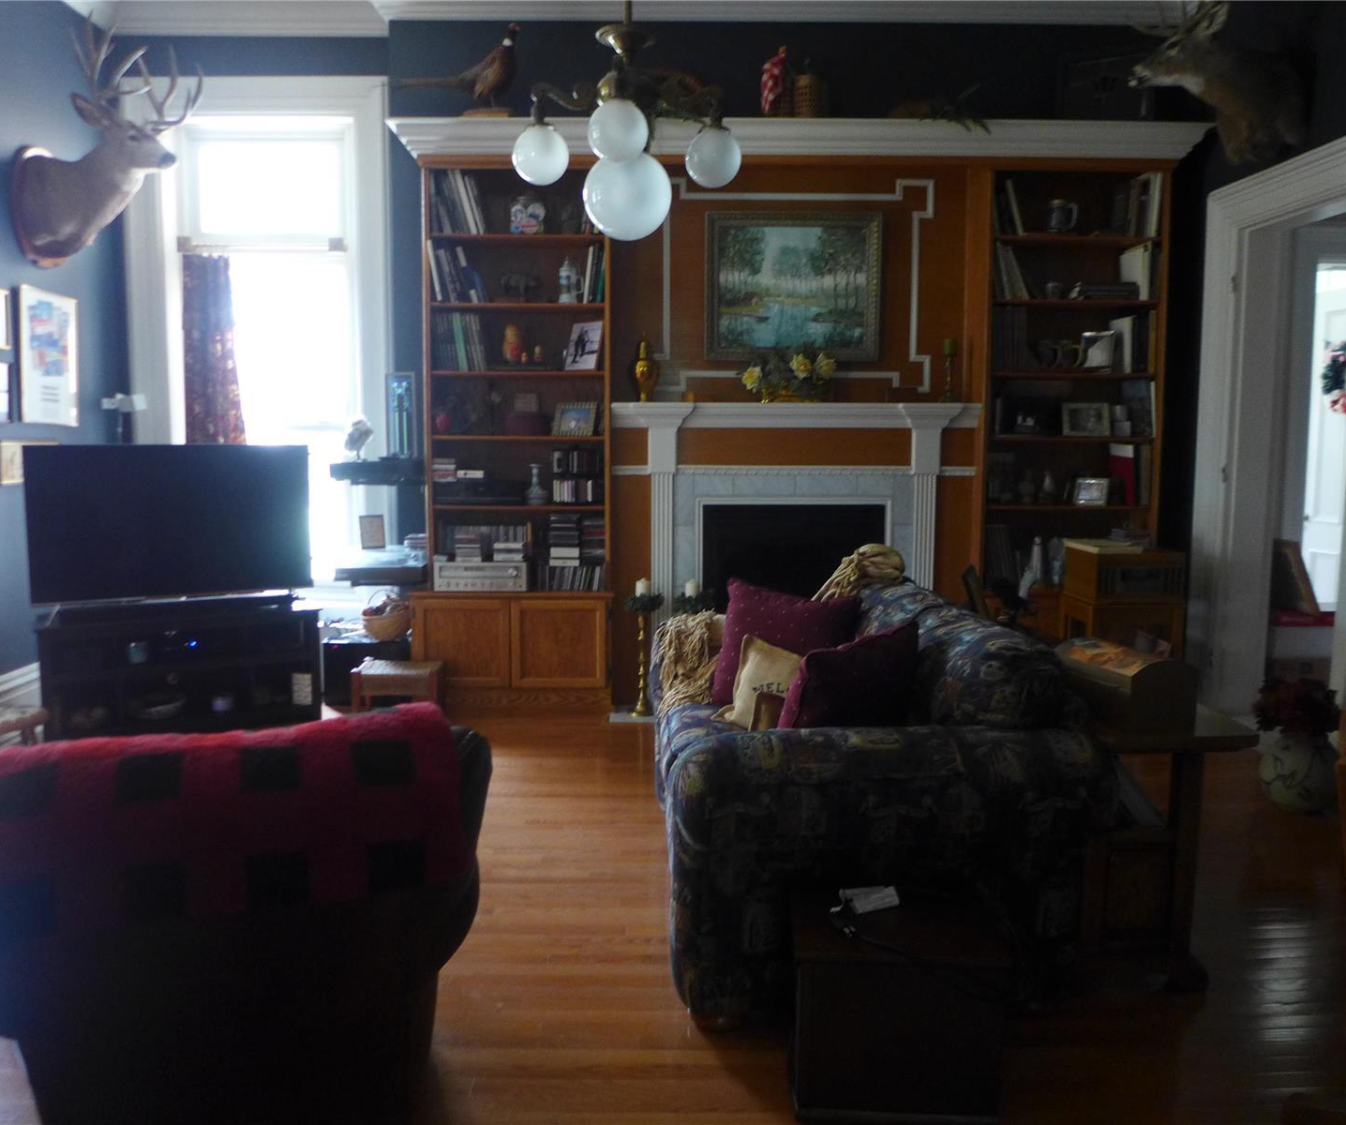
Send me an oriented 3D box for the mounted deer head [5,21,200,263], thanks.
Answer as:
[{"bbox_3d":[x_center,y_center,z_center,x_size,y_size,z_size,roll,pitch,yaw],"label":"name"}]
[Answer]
[{"bbox_3d":[-2.463,-1.775,4.457,0.630,0.963,0.530,-1,6,-10],"label":"mounted deer head"}]

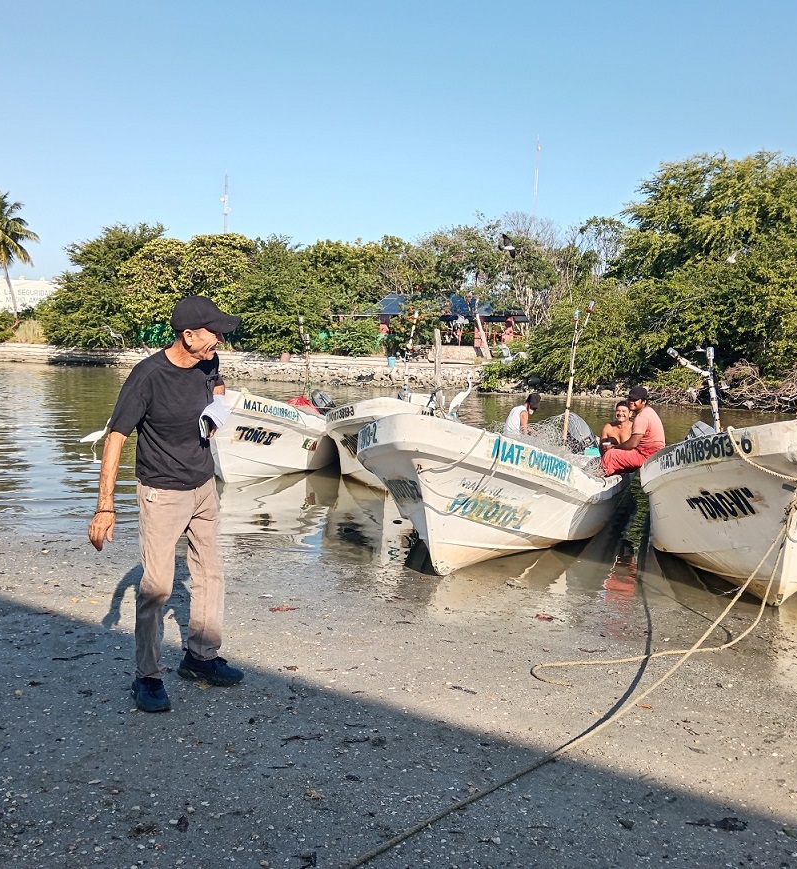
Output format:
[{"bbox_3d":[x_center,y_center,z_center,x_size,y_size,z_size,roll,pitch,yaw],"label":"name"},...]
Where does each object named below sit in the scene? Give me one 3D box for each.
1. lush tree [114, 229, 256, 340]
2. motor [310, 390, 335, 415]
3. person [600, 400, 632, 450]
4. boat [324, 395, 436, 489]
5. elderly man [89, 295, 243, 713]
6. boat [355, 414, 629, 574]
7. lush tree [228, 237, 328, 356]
[{"bbox_3d":[-12.124,-8.424,51.450,8.000,6.500,7.500,0,6,-13],"label":"lush tree"},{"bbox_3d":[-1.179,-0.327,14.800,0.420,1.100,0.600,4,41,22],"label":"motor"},{"bbox_3d":[2.395,0.129,9.750,0.560,0.980,0.720,3,6,17],"label":"person"},{"bbox_3d":[0.092,-0.174,12.641,1.900,1.200,6.700,2,6,3],"label":"boat"},{"bbox_3d":[-0.960,0.277,3.870,0.480,1.690,0.580,6,7,37],"label":"elderly man"},{"bbox_3d":[1.177,0.227,8.912,1.900,1.200,6.700,4,6,22],"label":"boat"},{"bbox_3d":[-5.576,-6.366,42.000,4.500,5.300,4.400,1,6,-6],"label":"lush tree"}]

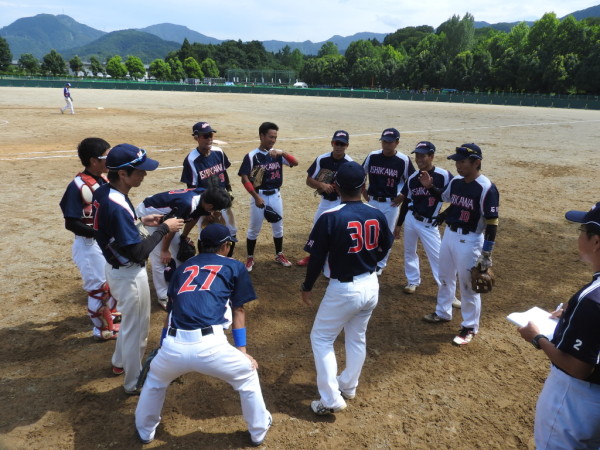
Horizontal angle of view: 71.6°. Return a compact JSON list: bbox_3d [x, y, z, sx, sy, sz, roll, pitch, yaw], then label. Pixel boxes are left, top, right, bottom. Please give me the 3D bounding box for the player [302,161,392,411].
[{"bbox_3d":[0.305,0.454,2.814,0.600,1.760,0.440,-6,20,-23],"label":"player"}]

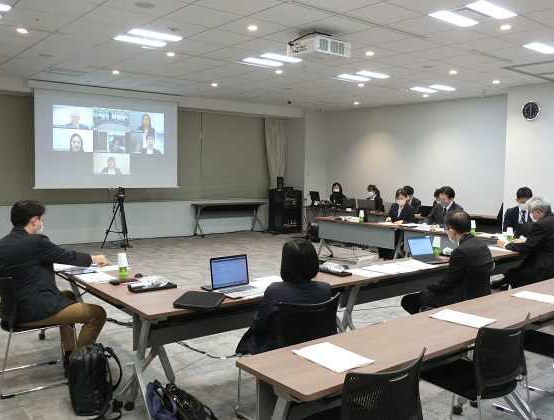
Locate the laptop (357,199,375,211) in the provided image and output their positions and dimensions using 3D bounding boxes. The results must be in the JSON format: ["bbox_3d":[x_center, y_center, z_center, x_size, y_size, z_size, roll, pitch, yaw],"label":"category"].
[{"bbox_3d":[1.879,-0.074,11.204,0.385,0.225,0.290,4,5,37],"label":"laptop"}]

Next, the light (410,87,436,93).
[{"bbox_3d":[2.623,-2.140,9.833,0.620,0.060,0.170,-3,5,-40],"label":"light"}]

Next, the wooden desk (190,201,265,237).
[{"bbox_3d":[-1.084,0.211,12.864,1.800,0.710,0.450,-2,5,-39],"label":"wooden desk"}]

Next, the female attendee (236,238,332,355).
[{"bbox_3d":[0.025,0.714,3.252,0.510,1.140,0.700,-3,5,-40],"label":"female attendee"}]

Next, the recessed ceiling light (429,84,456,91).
[{"bbox_3d":[2.879,-2.115,9.544,0.620,0.060,0.170,-3,5,-40],"label":"recessed ceiling light"}]

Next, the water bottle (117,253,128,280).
[{"bbox_3d":[-1.135,0.415,4.054,0.073,0.190,0.073,-3,5,-40],"label":"water bottle"}]

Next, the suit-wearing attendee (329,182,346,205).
[{"bbox_3d":[1.397,0.004,12.685,0.470,1.250,0.680,4,5,40],"label":"suit-wearing attendee"}]

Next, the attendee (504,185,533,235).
[{"bbox_3d":[3.340,0.366,7.512,0.500,1.330,0.750,5,6,42],"label":"attendee"}]

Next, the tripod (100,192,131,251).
[{"bbox_3d":[-2.946,0.143,10.342,0.530,1.170,0.500,-3,5,-40],"label":"tripod"}]

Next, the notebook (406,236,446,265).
[{"bbox_3d":[1.425,0.374,5.116,0.325,0.205,0.295,-1,5,-30],"label":"notebook"}]

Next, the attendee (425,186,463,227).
[{"bbox_3d":[2.497,0.327,8.088,0.680,1.320,0.510,-2,5,-39],"label":"attendee"}]

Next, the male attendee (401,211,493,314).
[{"bbox_3d":[1.420,0.620,4.428,0.490,1.240,0.730,-3,6,-41],"label":"male attendee"}]

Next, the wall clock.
[{"bbox_3d":[4.141,-1.617,8.977,0.045,0.315,0.315,-3,5,-40],"label":"wall clock"}]

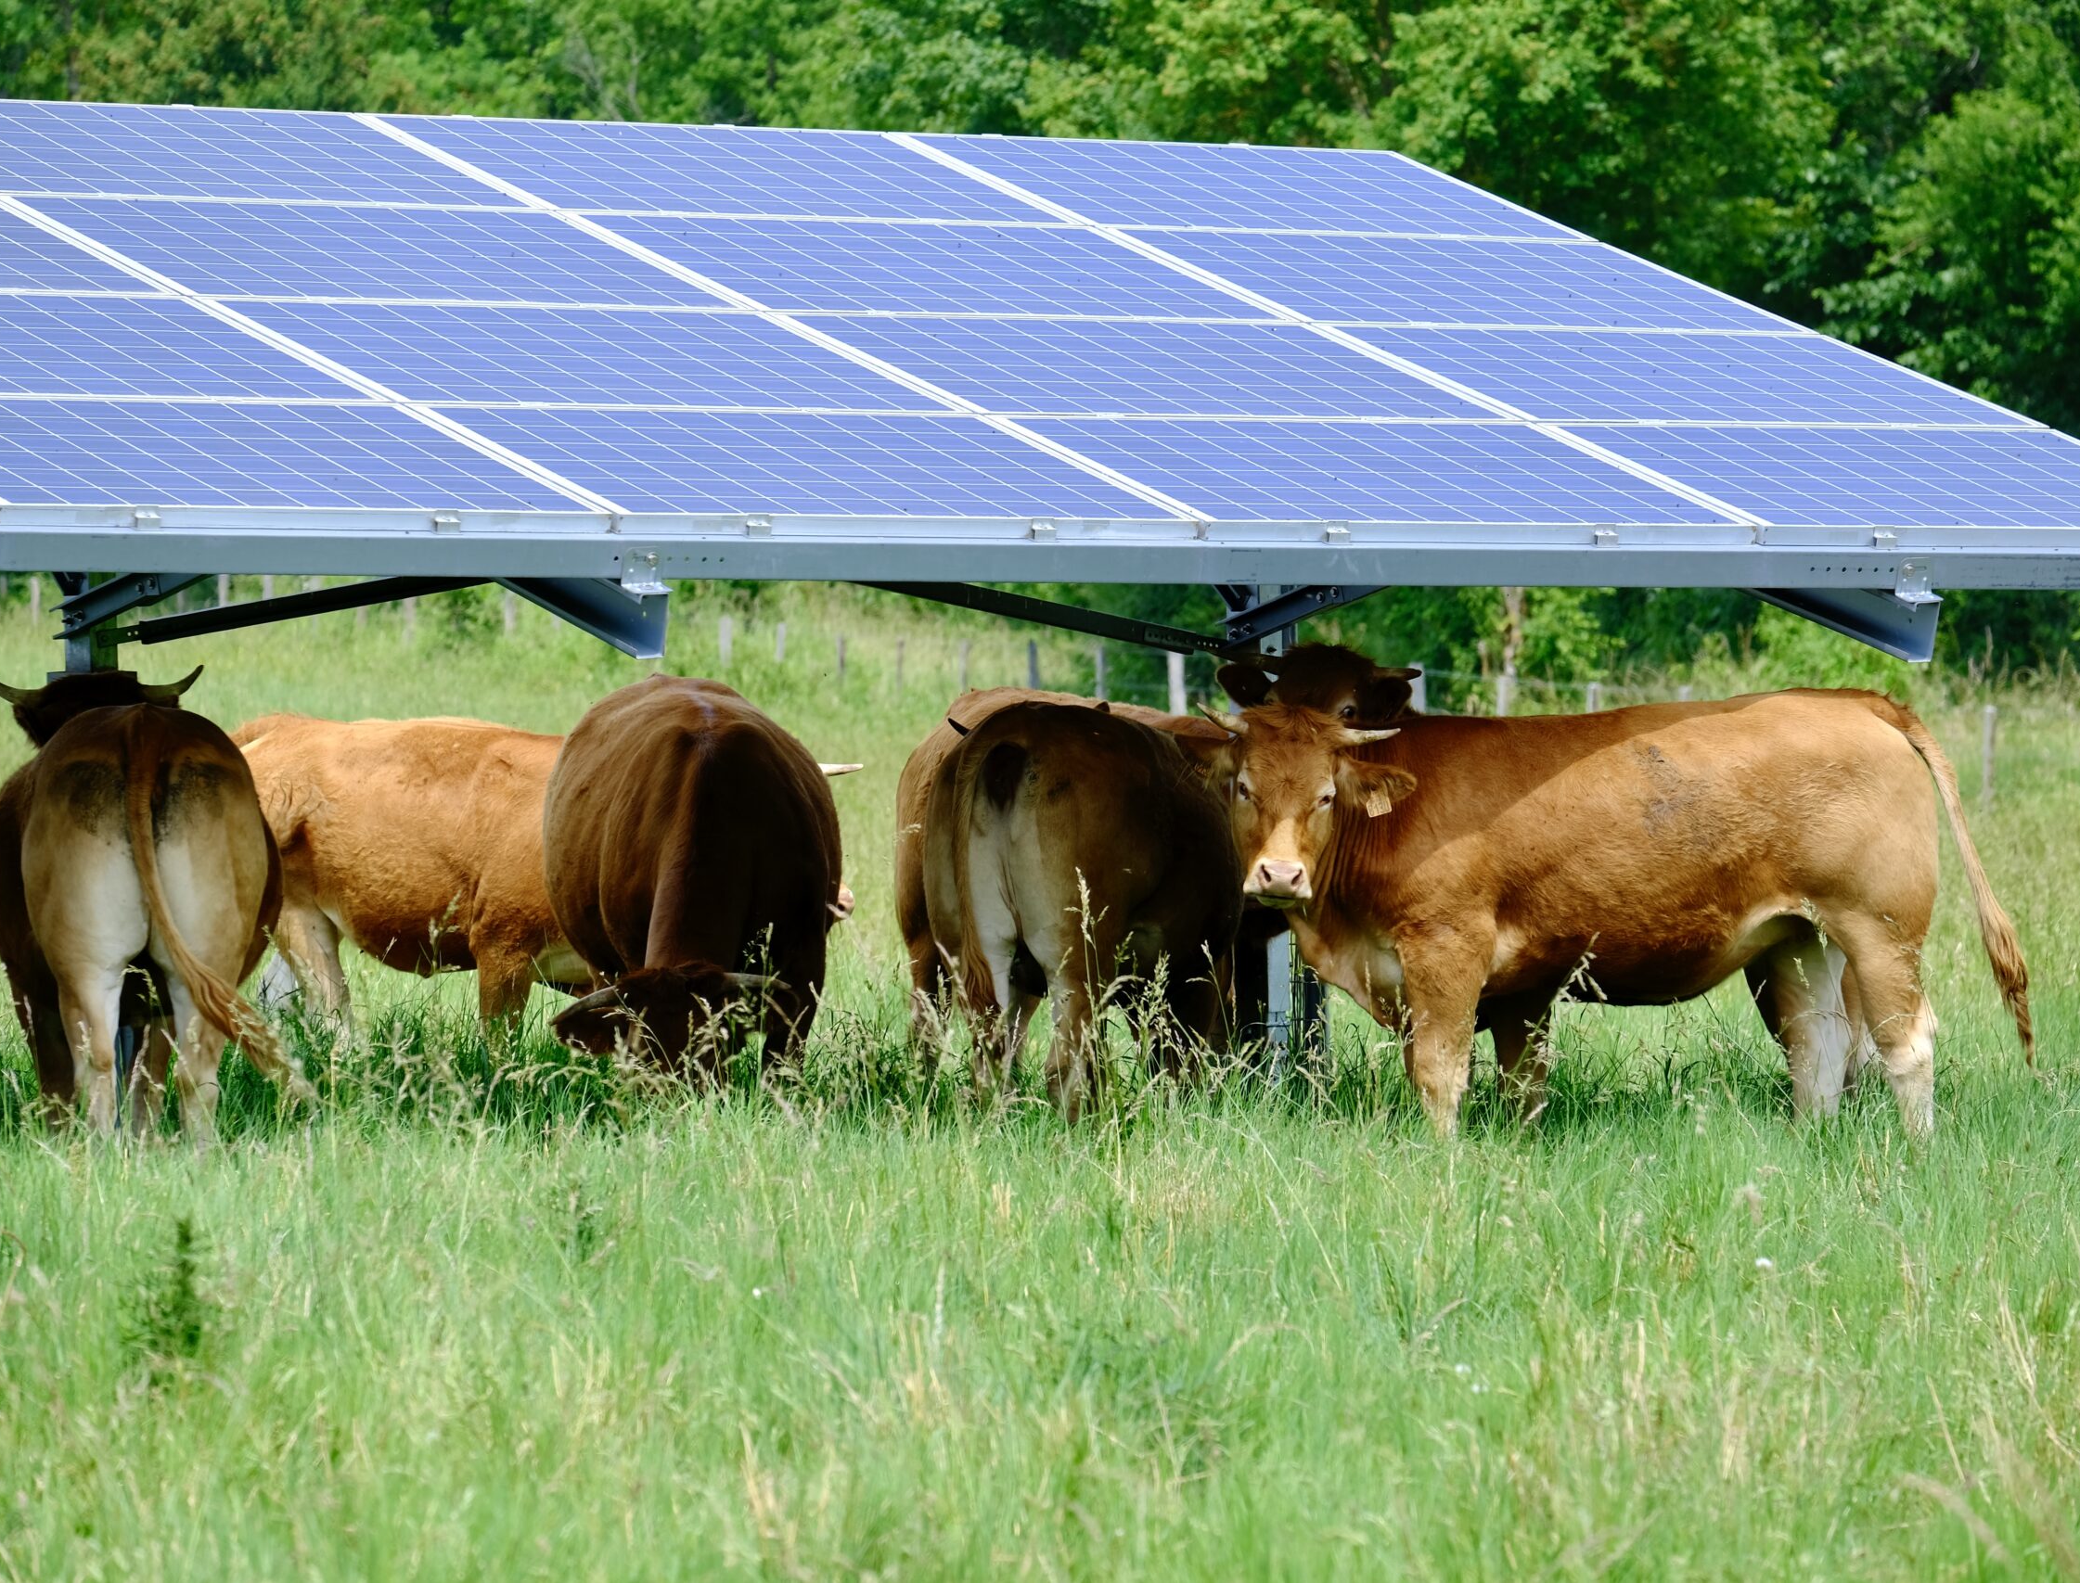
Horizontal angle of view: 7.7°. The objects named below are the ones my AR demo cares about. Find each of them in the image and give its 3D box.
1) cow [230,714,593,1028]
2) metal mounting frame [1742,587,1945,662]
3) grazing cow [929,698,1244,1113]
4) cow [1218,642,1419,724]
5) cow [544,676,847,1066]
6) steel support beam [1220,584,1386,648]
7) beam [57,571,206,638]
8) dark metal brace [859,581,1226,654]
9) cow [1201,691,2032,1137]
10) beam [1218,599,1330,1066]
[{"bbox_3d":[-1.453,0.271,44.190,1.850,1.070,0.660,0,1,-12],"label":"cow"},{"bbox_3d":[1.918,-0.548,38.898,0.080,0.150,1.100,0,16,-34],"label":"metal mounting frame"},{"bbox_3d":[0.134,0.317,39.189,0.730,1.160,1.820,0,1,19],"label":"grazing cow"},{"bbox_3d":[1.383,0.260,39.589,1.900,1.260,0.660,0,1,-18],"label":"cow"},{"bbox_3d":[-0.934,0.274,40.989,0.780,1.180,2.000,0,1,3],"label":"cow"},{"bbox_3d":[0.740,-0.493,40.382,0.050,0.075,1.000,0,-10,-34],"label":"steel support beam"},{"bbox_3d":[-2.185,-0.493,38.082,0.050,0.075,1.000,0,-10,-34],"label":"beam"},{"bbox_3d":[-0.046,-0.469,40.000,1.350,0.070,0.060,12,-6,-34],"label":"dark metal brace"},{"bbox_3d":[1.417,0.330,38.189,2.050,1.170,0.680,0,1,-6],"label":"cow"},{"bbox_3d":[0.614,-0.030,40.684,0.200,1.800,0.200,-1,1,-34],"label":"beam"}]

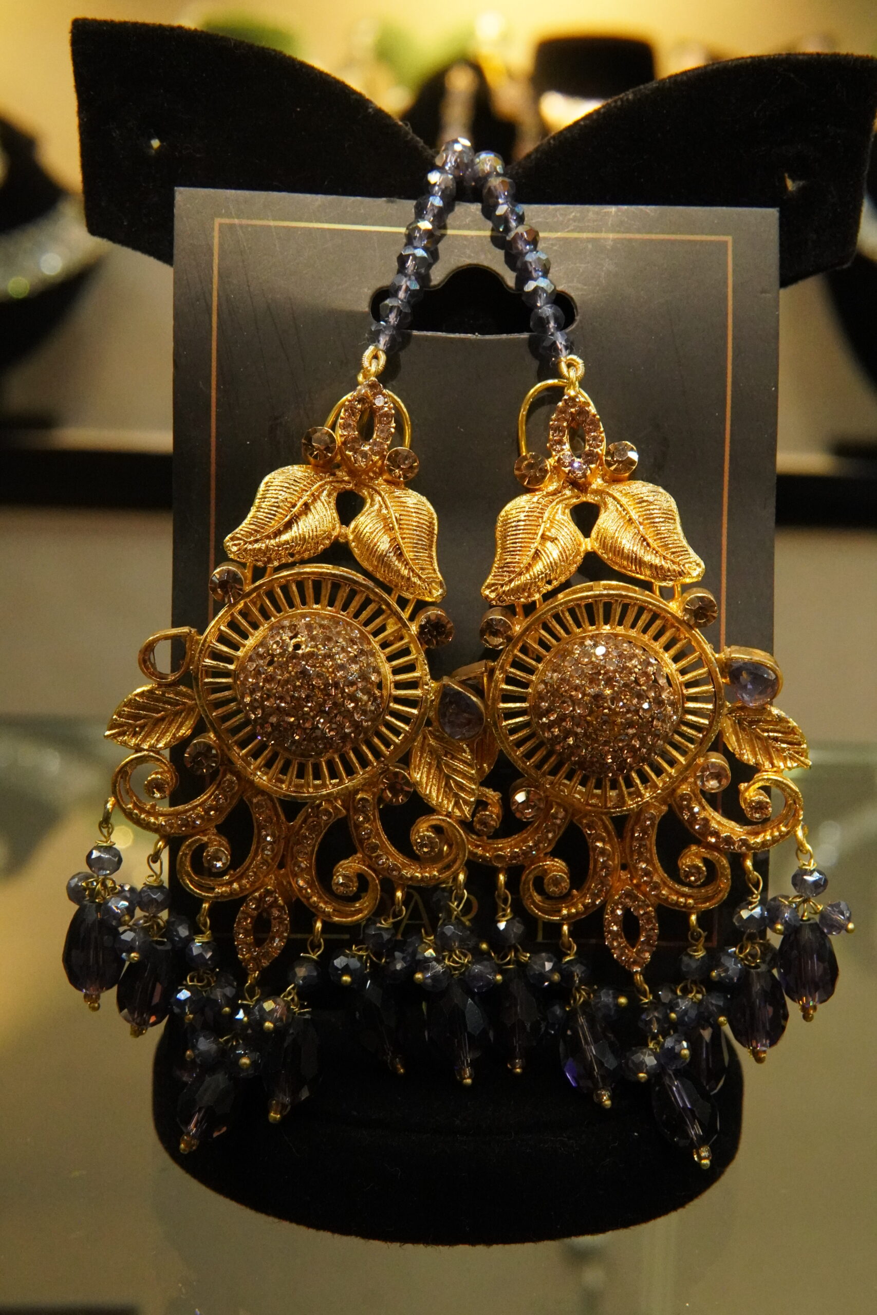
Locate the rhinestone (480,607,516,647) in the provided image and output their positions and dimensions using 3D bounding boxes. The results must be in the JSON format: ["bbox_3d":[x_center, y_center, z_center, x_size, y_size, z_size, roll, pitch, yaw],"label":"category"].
[{"bbox_3d":[0.009,-0.005,0.249,0.005,0.005,0.004,3,21,4],"label":"rhinestone"}]

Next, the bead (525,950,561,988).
[{"bbox_3d":[0.015,0.044,0.233,0.004,0.005,0.005,34,10,24],"label":"bead"}]

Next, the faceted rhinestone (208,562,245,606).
[{"bbox_3d":[-0.031,-0.011,0.236,0.005,0.005,0.004,1,11,-1],"label":"faceted rhinestone"}]

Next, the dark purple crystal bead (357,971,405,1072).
[{"bbox_3d":[-0.009,0.056,0.252,0.008,0.015,0.008,-18,7,0],"label":"dark purple crystal bead"}]

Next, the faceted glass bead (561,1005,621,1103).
[{"bbox_3d":[0.023,0.061,0.250,0.009,0.015,0.009,-17,-10,0],"label":"faceted glass bead"}]

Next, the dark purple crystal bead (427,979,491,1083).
[{"bbox_3d":[0.003,0.057,0.250,0.009,0.015,0.009,-6,-10,0],"label":"dark purple crystal bead"}]

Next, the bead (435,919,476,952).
[{"bbox_3d":[0.003,0.043,0.252,0.006,0.005,0.006,2,12,0],"label":"bead"}]

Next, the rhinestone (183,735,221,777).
[{"bbox_3d":[-0.036,0.015,0.251,0.005,0.005,0.004,2,10,-1],"label":"rhinestone"}]

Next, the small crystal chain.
[{"bbox_3d":[0.005,-0.059,0.239,0.029,0.032,0.009,1,6,-1],"label":"small crystal chain"}]

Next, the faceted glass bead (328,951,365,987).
[{"bbox_3d":[-0.014,0.048,0.253,0.005,0.005,0.005,18,53,0],"label":"faceted glass bead"}]

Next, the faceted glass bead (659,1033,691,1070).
[{"bbox_3d":[0.036,0.059,0.248,0.006,0.006,0.005,0,9,-30],"label":"faceted glass bead"}]

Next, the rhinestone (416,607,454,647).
[{"bbox_3d":[-0.001,-0.004,0.236,0.005,0.005,0.004,1,11,-1],"label":"rhinestone"}]

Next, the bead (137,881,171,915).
[{"bbox_3d":[-0.045,0.038,0.260,0.005,0.004,0.005,1,12,0],"label":"bead"}]

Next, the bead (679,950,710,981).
[{"bbox_3d":[0.040,0.048,0.258,0.005,0.004,0.005,0,6,0],"label":"bead"}]

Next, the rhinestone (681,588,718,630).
[{"bbox_3d":[0.040,-0.007,0.249,0.005,0.005,0.004,4,17,5],"label":"rhinestone"}]

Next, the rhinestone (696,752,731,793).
[{"bbox_3d":[0.043,0.018,0.258,0.005,0.005,0.003,1,19,3],"label":"rhinestone"}]

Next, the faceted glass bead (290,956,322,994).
[{"bbox_3d":[-0.021,0.049,0.255,0.005,0.005,0.005,15,-3,0],"label":"faceted glass bead"}]

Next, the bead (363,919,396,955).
[{"bbox_3d":[-0.009,0.044,0.257,0.005,0.005,0.005,6,6,0],"label":"bead"}]

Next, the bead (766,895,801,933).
[{"bbox_3d":[0.054,0.040,0.256,0.005,0.005,0.005,22,56,0],"label":"bead"}]

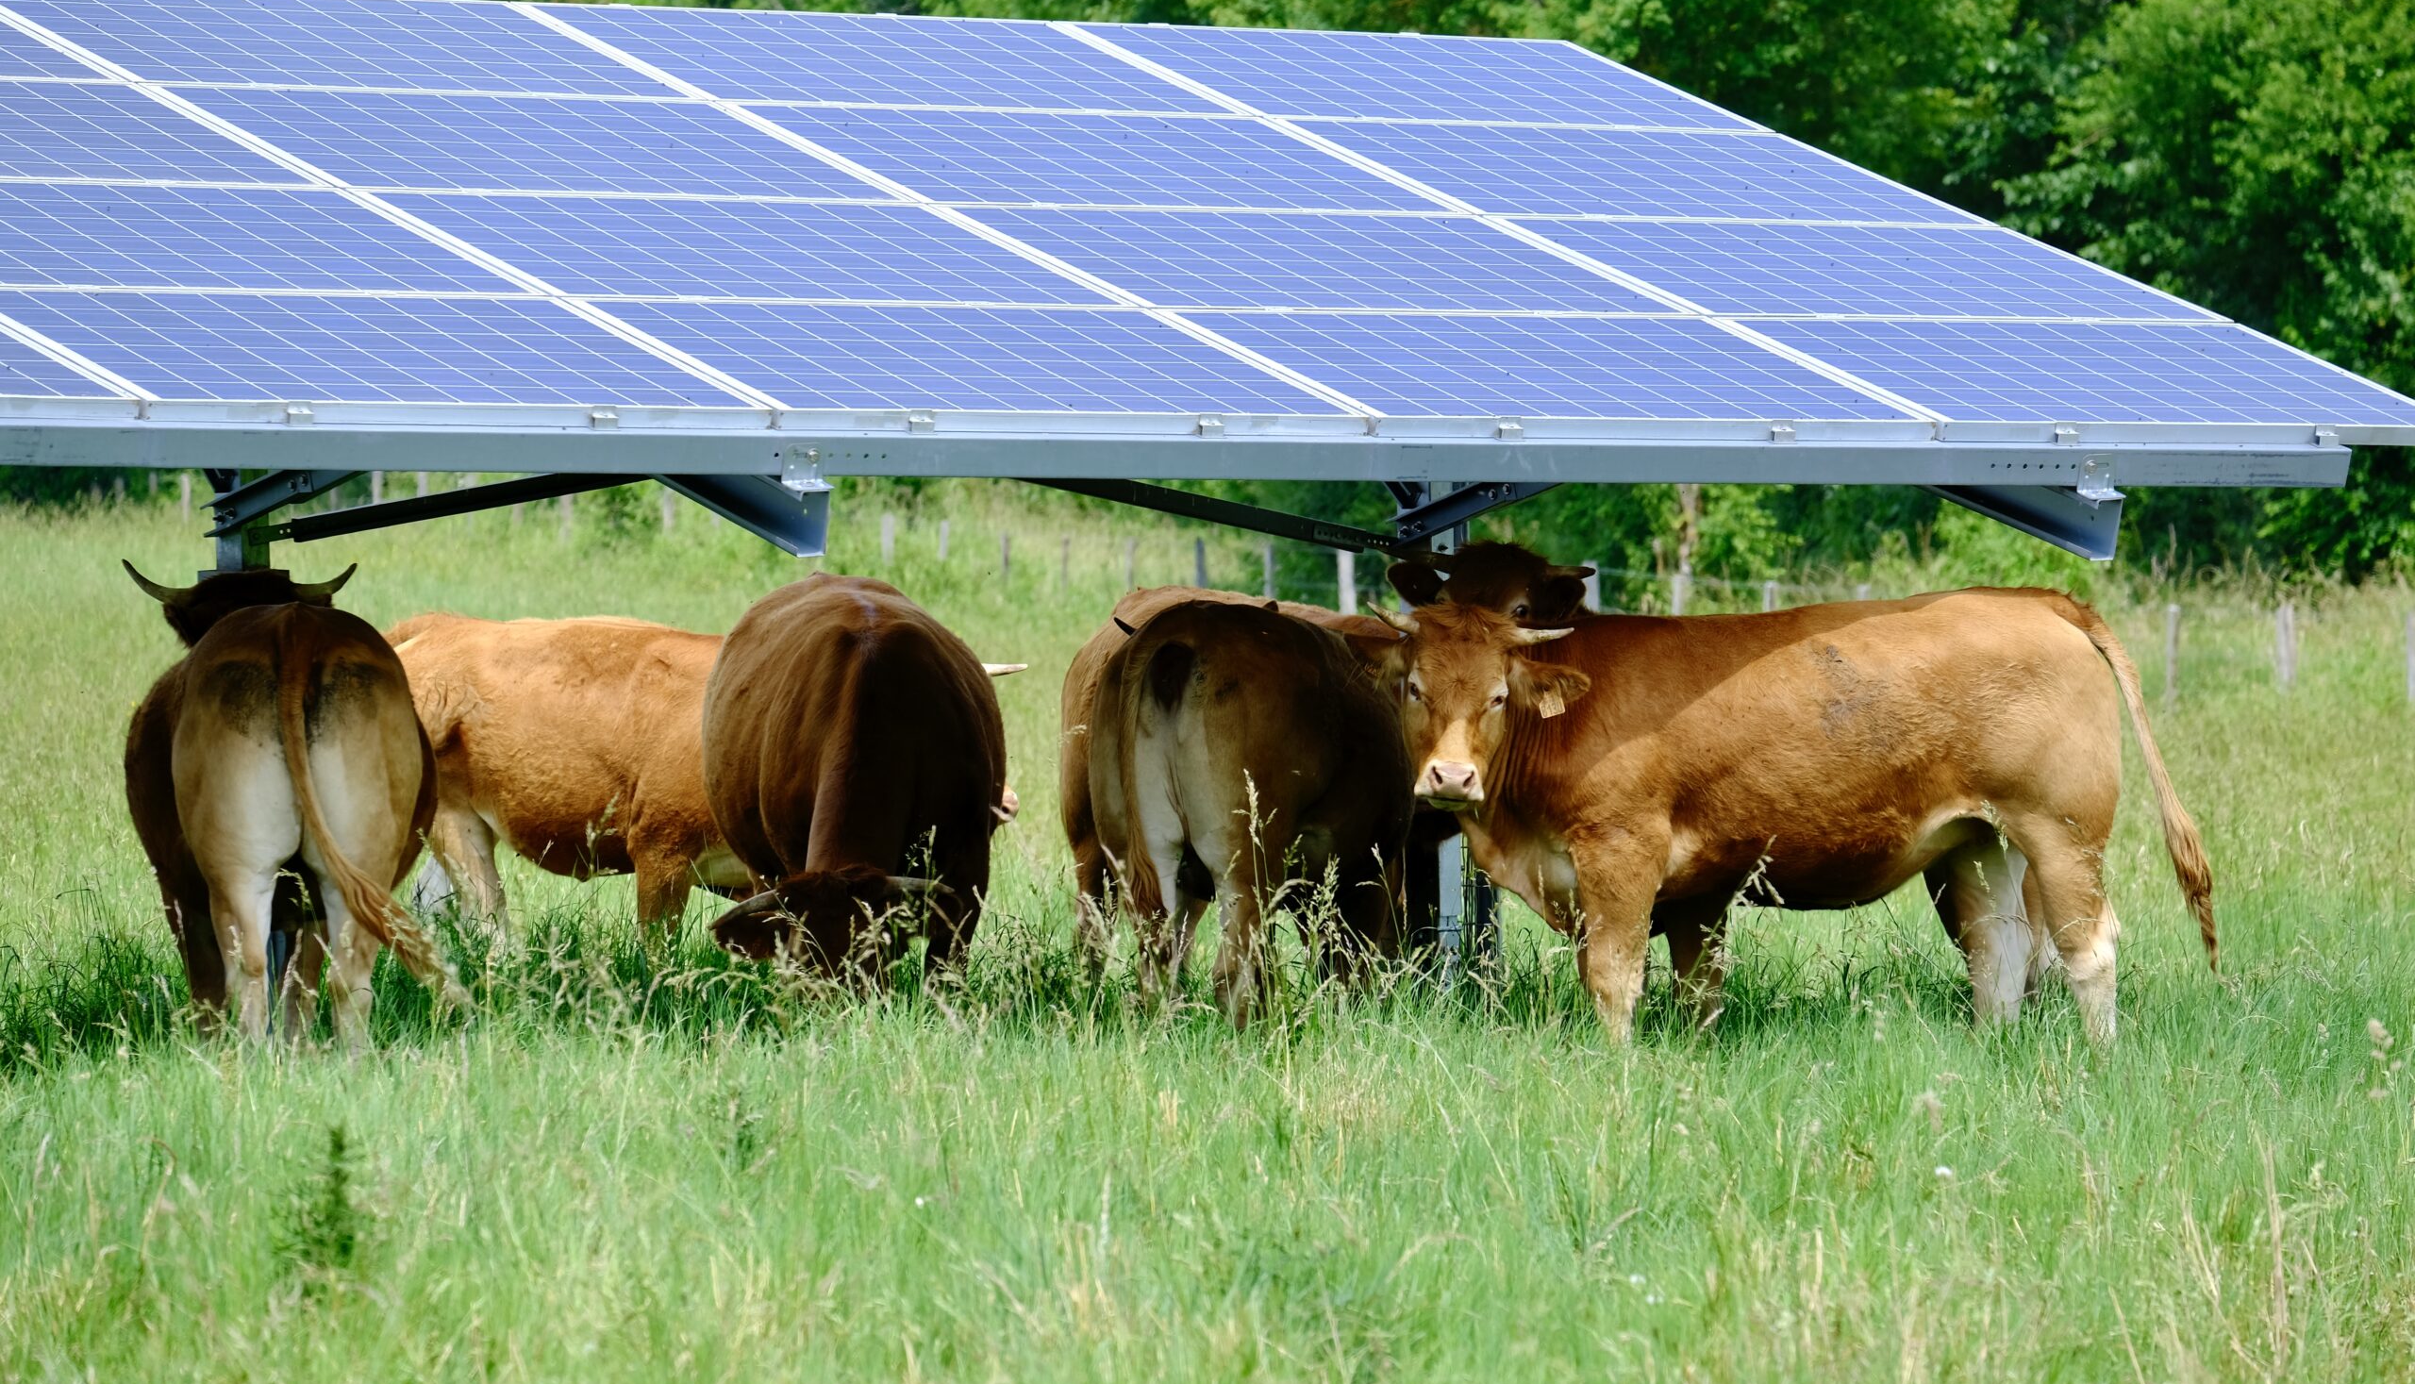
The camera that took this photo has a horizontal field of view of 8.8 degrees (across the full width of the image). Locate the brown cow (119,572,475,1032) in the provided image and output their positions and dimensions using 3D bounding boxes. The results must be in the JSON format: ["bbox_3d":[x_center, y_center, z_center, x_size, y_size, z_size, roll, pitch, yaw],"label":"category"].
[{"bbox_3d":[-2.226,0.306,37.289,0.750,1.250,1.950,0,1,-7],"label":"brown cow"}]

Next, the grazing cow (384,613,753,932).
[{"bbox_3d":[-1.453,0.271,44.190,1.850,1.070,0.660,0,1,-12],"label":"grazing cow"}]

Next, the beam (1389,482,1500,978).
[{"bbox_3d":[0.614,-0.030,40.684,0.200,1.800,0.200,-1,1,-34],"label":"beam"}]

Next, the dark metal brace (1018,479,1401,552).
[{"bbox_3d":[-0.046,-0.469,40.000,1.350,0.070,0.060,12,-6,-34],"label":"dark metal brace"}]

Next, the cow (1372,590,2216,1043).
[{"bbox_3d":[1.417,0.330,38.189,2.050,1.170,0.680,0,1,-6],"label":"cow"}]

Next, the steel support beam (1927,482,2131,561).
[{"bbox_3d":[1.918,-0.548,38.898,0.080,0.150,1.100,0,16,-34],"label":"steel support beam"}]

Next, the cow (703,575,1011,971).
[{"bbox_3d":[-0.934,0.274,40.989,0.780,1.180,2.000,0,1,3],"label":"cow"}]

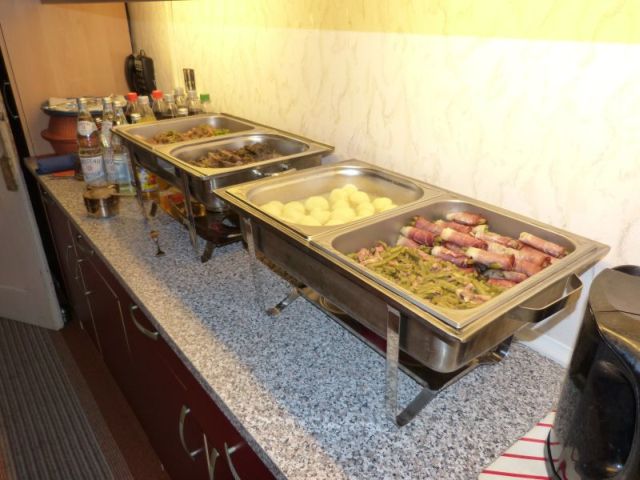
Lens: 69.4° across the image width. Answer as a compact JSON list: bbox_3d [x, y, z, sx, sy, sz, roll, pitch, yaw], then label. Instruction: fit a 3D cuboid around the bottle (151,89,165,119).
[{"bbox_3d":[-0.585,-0.392,1.737,0.085,0.326,0.085,-8,27,-17],"label":"bottle"}]

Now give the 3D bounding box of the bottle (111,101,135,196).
[{"bbox_3d":[-0.670,-0.309,1.577,0.076,0.317,0.076,-10,28,-21],"label":"bottle"}]

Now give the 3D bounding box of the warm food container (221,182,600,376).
[{"bbox_3d":[0.120,-0.001,0.841,0.378,0.116,0.593,-19,32,-34],"label":"warm food container"}]

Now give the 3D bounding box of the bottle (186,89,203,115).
[{"bbox_3d":[-0.468,-0.402,1.763,0.083,0.323,0.083,-6,27,-13],"label":"bottle"}]

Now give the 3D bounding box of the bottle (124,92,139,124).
[{"bbox_3d":[-0.654,-0.365,1.681,0.085,0.326,0.085,-9,28,-19],"label":"bottle"}]

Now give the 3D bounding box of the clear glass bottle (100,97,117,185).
[{"bbox_3d":[-0.728,-0.347,1.655,0.079,0.316,0.079,-11,28,-22],"label":"clear glass bottle"}]

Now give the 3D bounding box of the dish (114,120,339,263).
[{"bbox_3d":[-0.297,-0.172,1.360,0.378,0.270,0.608,-20,33,-36],"label":"dish"}]

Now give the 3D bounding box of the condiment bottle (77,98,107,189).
[{"bbox_3d":[-0.795,-0.328,1.611,0.080,0.319,0.080,-12,29,-24],"label":"condiment bottle"}]

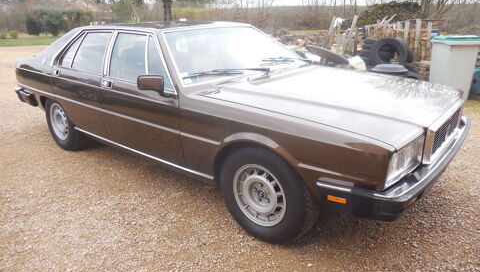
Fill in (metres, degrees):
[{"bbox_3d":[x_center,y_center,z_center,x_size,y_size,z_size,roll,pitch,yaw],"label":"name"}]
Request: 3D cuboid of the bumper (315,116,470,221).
[{"bbox_3d":[1.172,0.107,2.339,0.490,0.210,1.860,14,24,38],"label":"bumper"}]

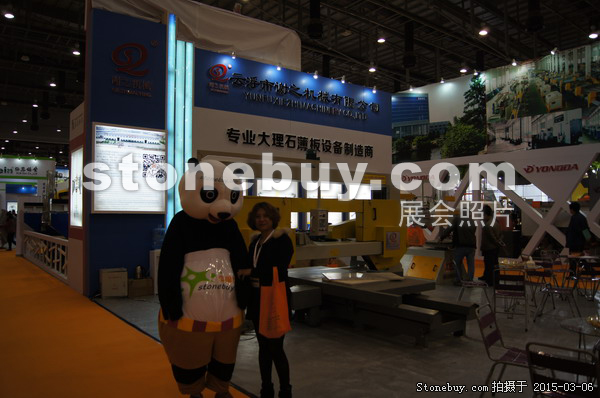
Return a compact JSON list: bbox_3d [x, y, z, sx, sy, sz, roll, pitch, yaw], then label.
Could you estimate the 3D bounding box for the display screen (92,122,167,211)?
[{"bbox_3d":[-3.301,-0.553,8.754,1.382,1.667,0.100,1,-2,-37],"label":"display screen"}]

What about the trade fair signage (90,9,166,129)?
[{"bbox_3d":[-3.260,-2.426,8.609,1.394,2.084,0.120,1,-2,-37],"label":"trade fair signage"}]

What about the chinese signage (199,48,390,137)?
[{"bbox_3d":[0.219,-2.521,11.468,6.251,1.248,0.120,1,-2,-37],"label":"chinese signage"}]

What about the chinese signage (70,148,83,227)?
[{"bbox_3d":[-4.500,-0.218,9.158,0.100,1.559,1.152,1,-2,-37],"label":"chinese signage"}]

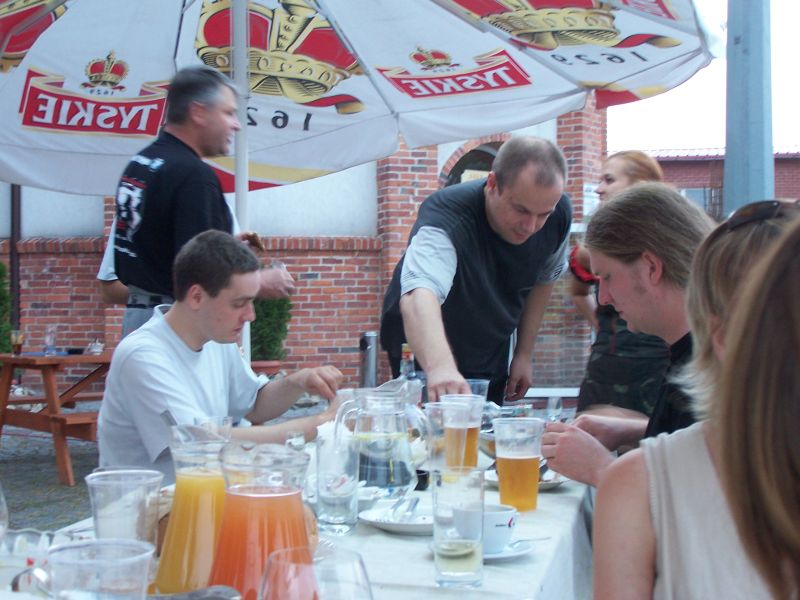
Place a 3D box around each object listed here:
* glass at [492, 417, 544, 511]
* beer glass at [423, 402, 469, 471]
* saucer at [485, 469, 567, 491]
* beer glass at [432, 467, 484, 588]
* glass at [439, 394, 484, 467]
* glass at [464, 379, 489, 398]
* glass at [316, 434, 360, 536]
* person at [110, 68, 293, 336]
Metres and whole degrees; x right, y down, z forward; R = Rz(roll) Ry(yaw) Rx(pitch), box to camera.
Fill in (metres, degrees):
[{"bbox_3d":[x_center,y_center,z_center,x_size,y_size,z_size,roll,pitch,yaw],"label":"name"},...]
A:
[{"bbox_3d":[0.196,0.270,2.254,0.086,0.142,0.086,0,2,0],"label":"glass"},{"bbox_3d":[0.086,0.262,2.495,0.085,0.142,0.085,0,2,0],"label":"beer glass"},{"bbox_3d":[0.224,0.323,2.448,0.152,0.022,0.152,0,2,0],"label":"saucer"},{"bbox_3d":[0.074,0.288,1.733,0.066,0.143,0.066,0,2,0],"label":"beer glass"},{"bbox_3d":[0.118,0.258,2.617,0.087,0.142,0.087,0,2,0],"label":"glass"},{"bbox_3d":[0.151,0.246,2.936,0.086,0.142,0.086,0,2,0],"label":"glass"},{"bbox_3d":[-0.093,0.279,2.062,0.066,0.140,0.066,0,2,0],"label":"glass"},{"bbox_3d":[-0.563,0.210,3.880,0.480,1.740,0.520,-1,2,-25],"label":"person"}]

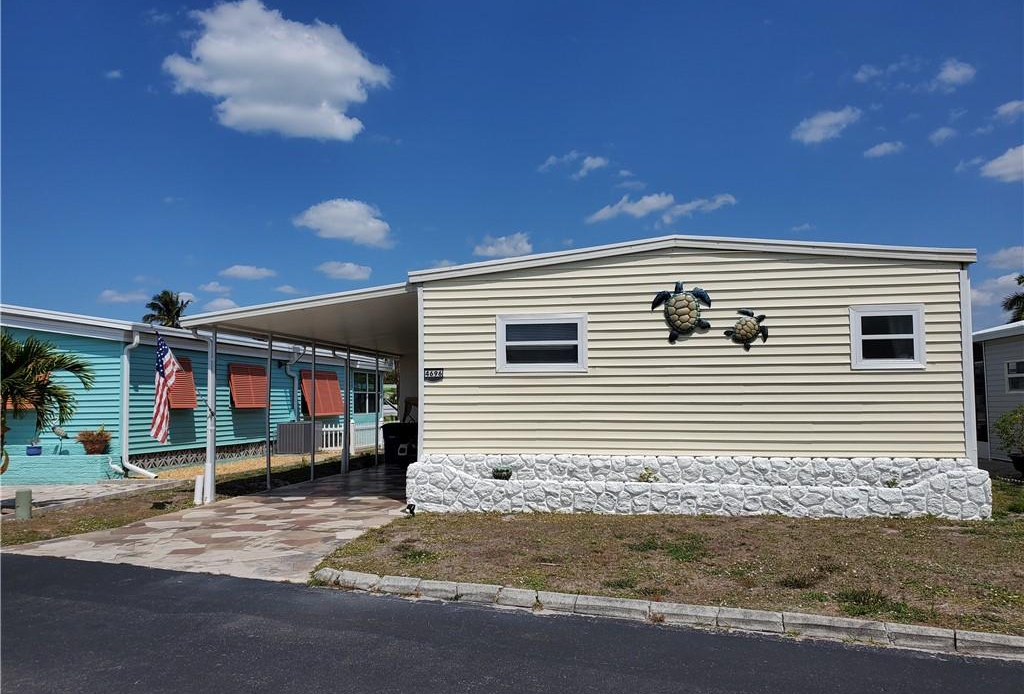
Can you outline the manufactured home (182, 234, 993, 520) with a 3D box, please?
[{"bbox_3d":[1.688,0.765,16.999,11.290,3.730,13.800,-1,-4,12],"label":"manufactured home"}]

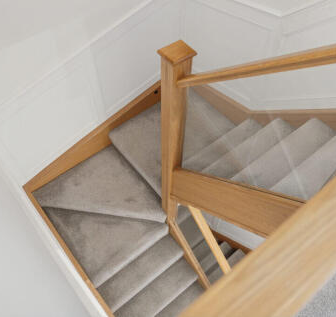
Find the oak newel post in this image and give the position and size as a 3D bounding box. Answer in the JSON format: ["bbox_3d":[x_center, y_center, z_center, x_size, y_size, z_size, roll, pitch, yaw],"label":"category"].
[{"bbox_3d":[0.028,0.023,1.992,0.117,1.640,0.117,-33,62,-21],"label":"oak newel post"}]

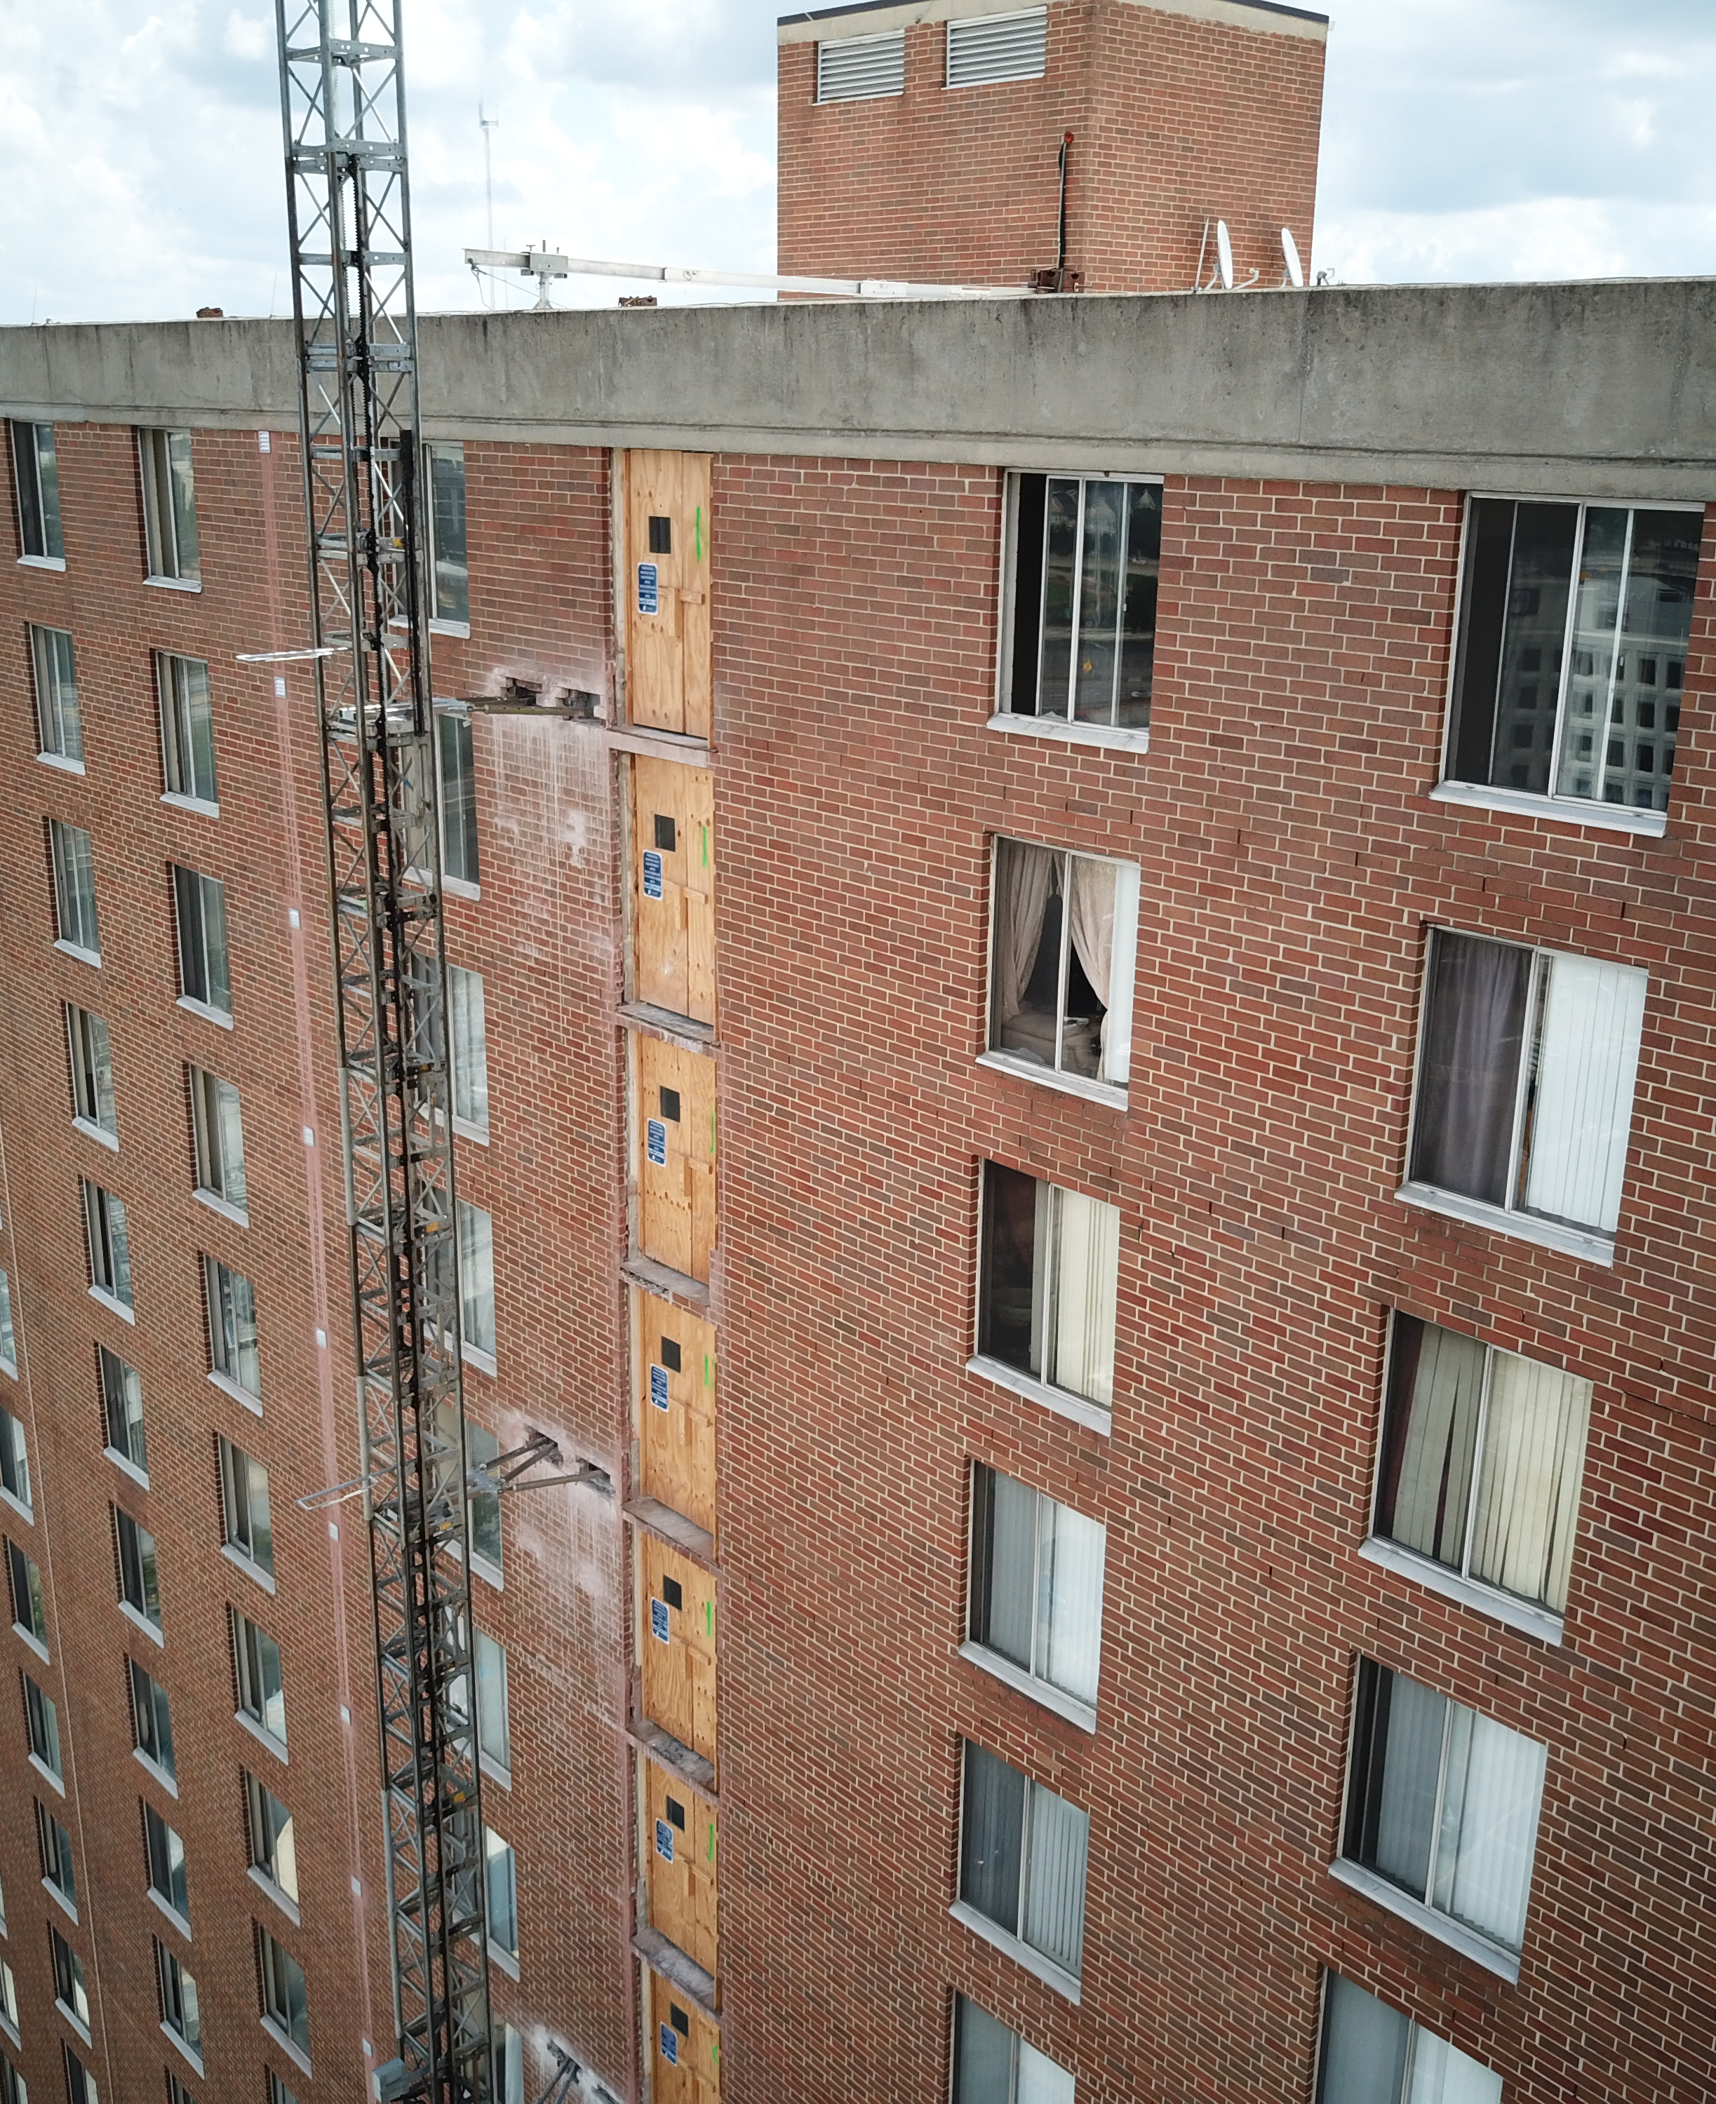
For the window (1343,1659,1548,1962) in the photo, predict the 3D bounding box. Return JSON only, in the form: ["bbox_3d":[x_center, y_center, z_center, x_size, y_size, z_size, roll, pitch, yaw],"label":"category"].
[{"bbox_3d":[3.944,5.096,14.326,0.120,1.683,1.437,-14,23,-41],"label":"window"}]

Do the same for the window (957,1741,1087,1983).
[{"bbox_3d":[1.399,6.734,17.657,0.100,1.690,1.460,-15,23,-41],"label":"window"}]

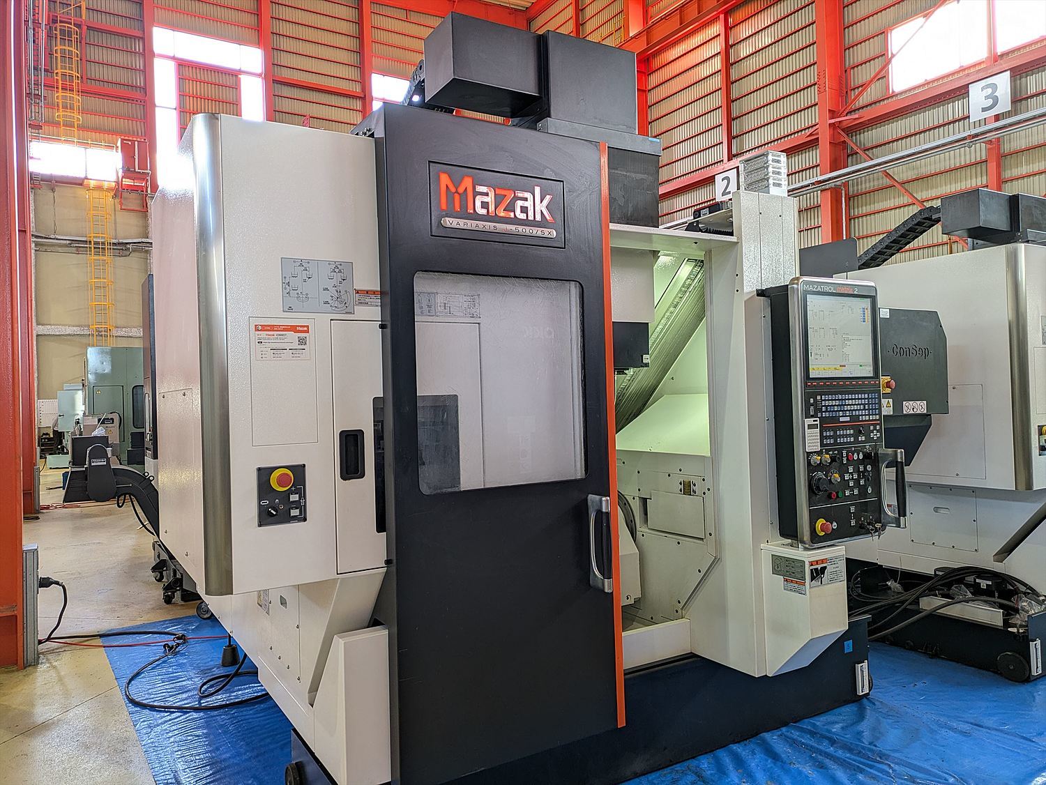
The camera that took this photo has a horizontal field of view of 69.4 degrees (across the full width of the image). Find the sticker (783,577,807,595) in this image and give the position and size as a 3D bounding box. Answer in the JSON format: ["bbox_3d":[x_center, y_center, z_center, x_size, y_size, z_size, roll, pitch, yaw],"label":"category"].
[{"bbox_3d":[0.969,0.692,2.693,0.004,0.045,0.095,-1,-1,-31],"label":"sticker"}]

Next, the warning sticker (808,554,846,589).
[{"bbox_3d":[1.087,0.638,2.697,0.196,0.097,0.004,-1,-1,-31],"label":"warning sticker"}]

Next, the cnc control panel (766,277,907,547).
[{"bbox_3d":[1.152,0.066,2.756,0.453,0.941,0.197,-1,-1,-31],"label":"cnc control panel"}]

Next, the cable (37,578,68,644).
[{"bbox_3d":[-2.975,1.390,4.780,0.200,0.450,0.250,-1,-1,-32],"label":"cable"}]

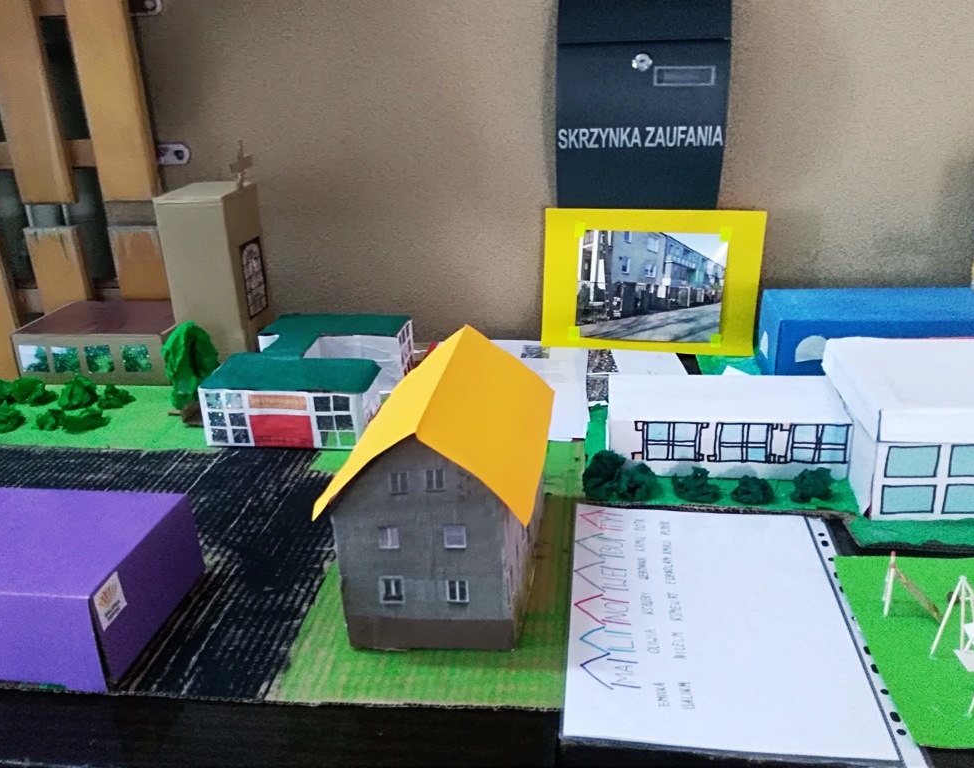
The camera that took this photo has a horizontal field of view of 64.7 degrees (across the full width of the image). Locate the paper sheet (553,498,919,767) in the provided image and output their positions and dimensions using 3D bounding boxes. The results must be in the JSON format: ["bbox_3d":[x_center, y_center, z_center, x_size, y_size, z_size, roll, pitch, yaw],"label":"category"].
[{"bbox_3d":[0.190,0.181,0.631,0.233,0.002,0.302,2,21,10],"label":"paper sheet"}]

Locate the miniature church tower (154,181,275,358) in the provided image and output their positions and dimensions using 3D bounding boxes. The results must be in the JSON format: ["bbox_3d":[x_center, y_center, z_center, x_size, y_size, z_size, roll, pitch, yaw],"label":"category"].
[{"bbox_3d":[-0.419,-0.166,1.217,0.101,0.268,0.150,-1,21,3],"label":"miniature church tower"}]

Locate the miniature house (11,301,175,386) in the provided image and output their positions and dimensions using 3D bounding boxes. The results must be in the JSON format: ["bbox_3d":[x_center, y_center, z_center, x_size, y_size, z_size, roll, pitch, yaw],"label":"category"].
[{"bbox_3d":[-0.589,-0.068,1.243,0.241,0.080,0.176,0,21,6],"label":"miniature house"}]

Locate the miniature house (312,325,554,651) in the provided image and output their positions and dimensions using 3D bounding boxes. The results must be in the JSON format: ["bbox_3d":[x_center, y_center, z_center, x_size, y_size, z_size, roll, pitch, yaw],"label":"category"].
[{"bbox_3d":[-0.030,0.074,0.666,0.155,0.184,0.252,0,21,7],"label":"miniature house"}]

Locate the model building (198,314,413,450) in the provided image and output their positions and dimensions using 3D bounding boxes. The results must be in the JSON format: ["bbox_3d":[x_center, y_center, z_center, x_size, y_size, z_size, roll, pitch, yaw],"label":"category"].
[{"bbox_3d":[-0.232,-0.013,1.066,0.204,0.076,0.305,0,21,6],"label":"model building"}]

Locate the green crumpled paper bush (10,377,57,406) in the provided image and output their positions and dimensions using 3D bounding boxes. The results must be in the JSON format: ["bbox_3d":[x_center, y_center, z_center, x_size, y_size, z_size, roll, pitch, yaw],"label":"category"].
[{"bbox_3d":[-0.647,0.011,1.097,0.068,0.041,0.058,0,21,6],"label":"green crumpled paper bush"}]

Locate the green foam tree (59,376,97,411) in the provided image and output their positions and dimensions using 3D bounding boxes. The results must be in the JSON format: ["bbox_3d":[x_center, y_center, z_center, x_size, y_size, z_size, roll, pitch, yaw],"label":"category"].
[{"bbox_3d":[-0.571,0.012,1.072,0.056,0.051,0.047,0,21,6],"label":"green foam tree"}]

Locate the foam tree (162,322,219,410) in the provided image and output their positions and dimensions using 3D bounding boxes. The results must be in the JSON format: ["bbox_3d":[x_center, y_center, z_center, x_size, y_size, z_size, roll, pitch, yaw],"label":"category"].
[{"bbox_3d":[-0.397,-0.021,1.031,0.078,0.128,0.066,0,21,6],"label":"foam tree"}]

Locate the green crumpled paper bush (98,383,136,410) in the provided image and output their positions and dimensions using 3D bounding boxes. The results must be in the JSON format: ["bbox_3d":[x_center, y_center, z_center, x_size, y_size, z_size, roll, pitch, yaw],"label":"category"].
[{"bbox_3d":[-0.515,0.017,1.069,0.053,0.038,0.045,0,21,6],"label":"green crumpled paper bush"}]

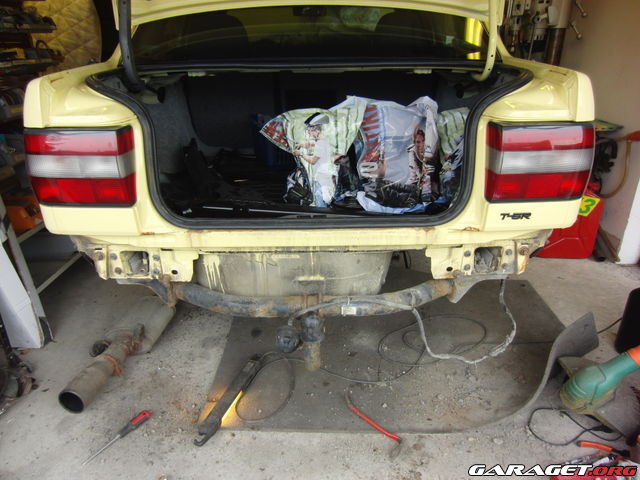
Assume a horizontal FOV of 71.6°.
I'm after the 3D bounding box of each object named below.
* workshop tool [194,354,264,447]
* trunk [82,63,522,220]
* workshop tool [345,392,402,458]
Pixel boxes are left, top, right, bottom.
[{"bbox_3d":[-0.294,0.519,1.494,0.060,0.060,0.430,9,26,19],"label":"workshop tool"},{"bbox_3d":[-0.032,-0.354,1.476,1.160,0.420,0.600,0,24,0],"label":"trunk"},{"bbox_3d":[0.166,0.570,1.419,0.055,0.025,0.265,-17,29,-32],"label":"workshop tool"}]

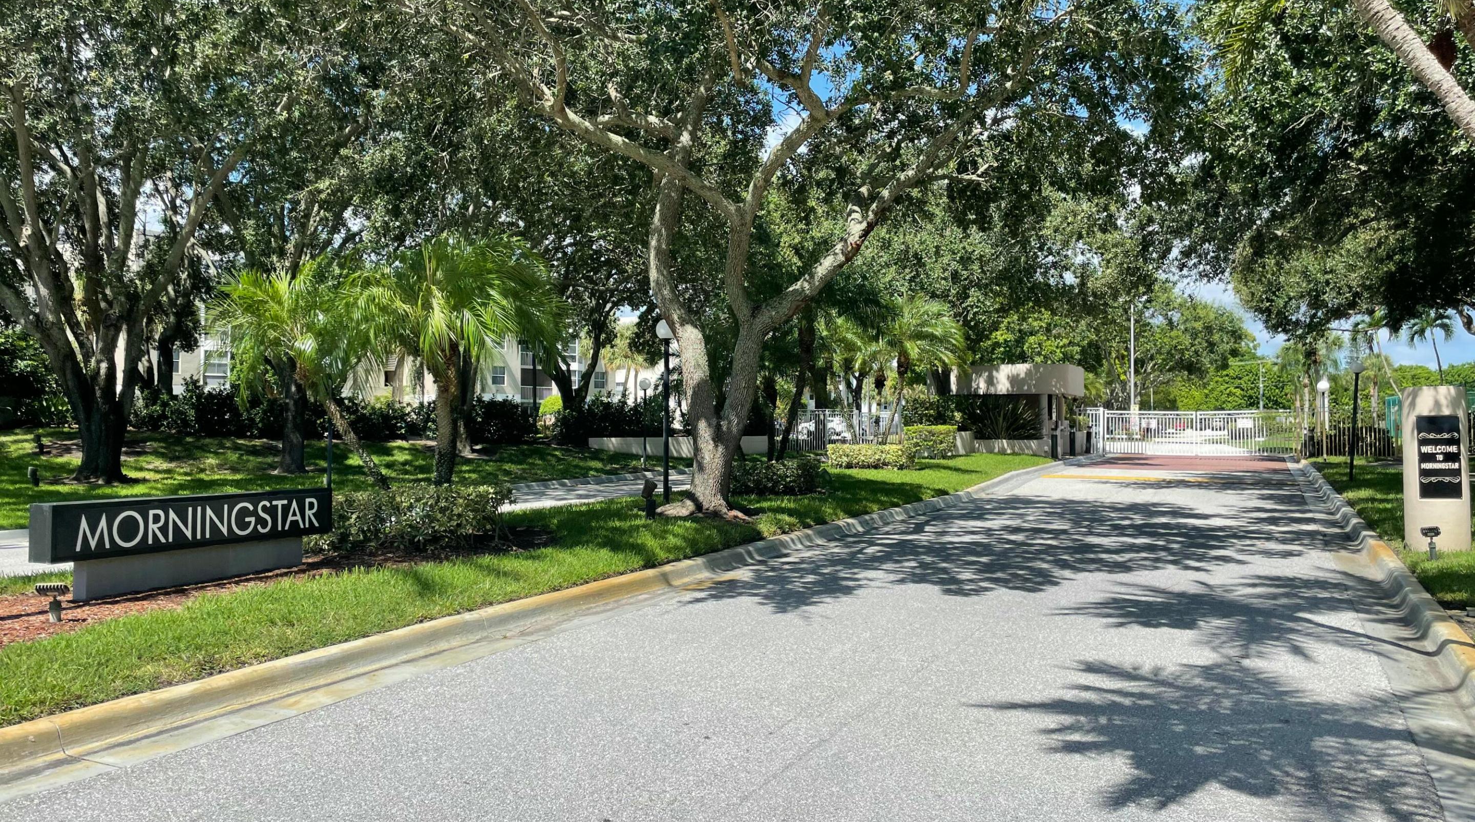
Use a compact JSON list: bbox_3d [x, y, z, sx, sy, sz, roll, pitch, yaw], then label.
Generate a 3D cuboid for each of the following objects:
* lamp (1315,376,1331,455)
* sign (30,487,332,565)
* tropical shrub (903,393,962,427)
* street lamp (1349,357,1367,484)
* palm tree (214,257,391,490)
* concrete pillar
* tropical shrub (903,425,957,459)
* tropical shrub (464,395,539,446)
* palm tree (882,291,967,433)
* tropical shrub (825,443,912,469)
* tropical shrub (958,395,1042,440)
[{"bbox_3d":[21.972,0.194,41.500,0.440,2.950,0.440,0,-1,0],"label":"lamp"},{"bbox_3d":[-4.874,0.996,10.034,0.279,0.456,2.847,0,-1,26],"label":"sign"},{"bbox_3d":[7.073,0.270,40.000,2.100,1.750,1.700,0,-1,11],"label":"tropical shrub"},{"bbox_3d":[13.710,0.217,24.500,0.340,2.800,0.340,3,-1,0],"label":"street lamp"},{"bbox_3d":[-5.454,-0.255,14.000,2.350,3.350,2.300,0,-1,-17],"label":"palm tree"},{"bbox_3d":[7.955,0.662,12.600,0.640,1.800,0.640,0,-1,26],"label":"concrete pillar"},{"bbox_3d":[6.514,1.073,37.500,1.900,1.150,1.500,0,-1,11],"label":"tropical shrub"},{"bbox_3d":[-8.721,0.362,41.000,2.600,1.750,1.600,0,-1,-11],"label":"tropical shrub"},{"bbox_3d":[6.047,-1.142,36.000,2.800,5.200,2.700,0,-1,11],"label":"palm tree"},{"bbox_3d":[3.724,1.290,31.000,2.400,0.720,1.100,0,-1,9],"label":"tropical shrub"},{"bbox_3d":[9.960,0.306,42.000,3.100,1.800,2.500,0,-1,11],"label":"tropical shrub"}]

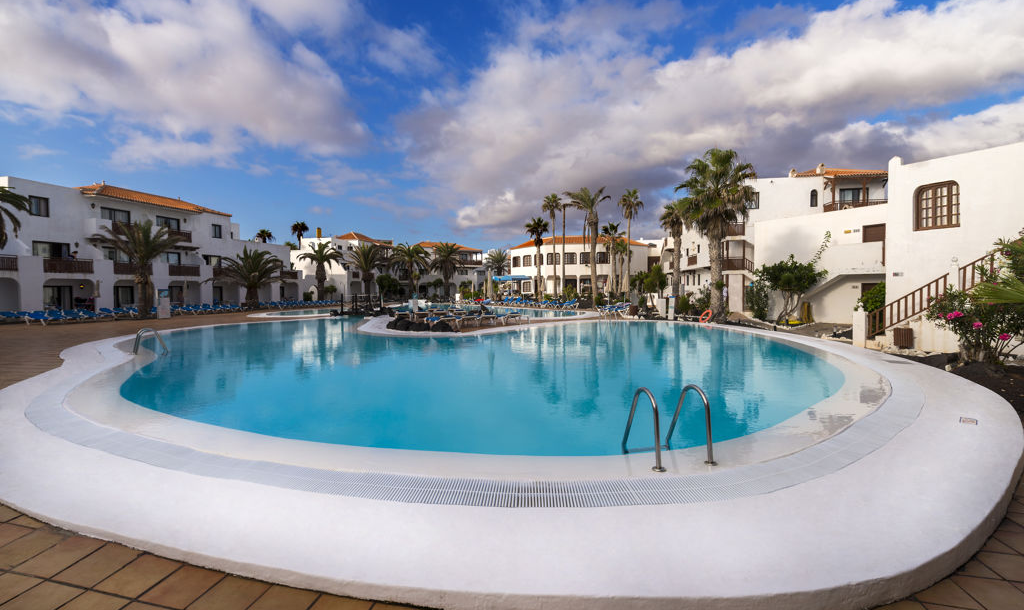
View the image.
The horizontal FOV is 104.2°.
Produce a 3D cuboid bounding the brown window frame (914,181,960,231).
[{"bbox_3d":[13.531,-3.132,12.639,0.200,1.460,1.020,0,1,-34],"label":"brown window frame"}]

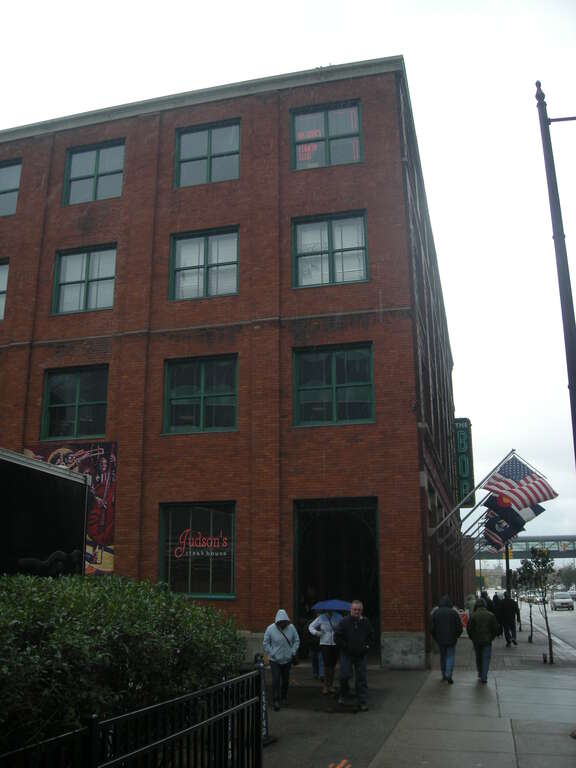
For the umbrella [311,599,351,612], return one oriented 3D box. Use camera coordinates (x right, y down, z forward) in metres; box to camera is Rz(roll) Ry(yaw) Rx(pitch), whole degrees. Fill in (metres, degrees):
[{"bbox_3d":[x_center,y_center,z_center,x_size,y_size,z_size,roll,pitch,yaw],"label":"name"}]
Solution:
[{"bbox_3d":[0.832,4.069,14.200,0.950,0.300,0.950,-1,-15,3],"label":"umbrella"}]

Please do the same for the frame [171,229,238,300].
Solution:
[{"bbox_3d":[-2.414,-3.469,22.679,2.099,2.075,0.180,-4,-15,13],"label":"frame"}]

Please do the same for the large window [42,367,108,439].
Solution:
[{"bbox_3d":[-5.967,0.548,21.806,2.060,2.080,0.200,-4,-16,14],"label":"large window"}]

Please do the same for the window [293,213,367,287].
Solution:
[{"bbox_3d":[1.118,-3.623,20.916,2.060,2.080,0.200,-4,-16,14],"label":"window"}]

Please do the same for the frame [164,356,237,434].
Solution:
[{"bbox_3d":[-2.346,0.308,20.822,2.060,2.080,0.200,-4,-16,14],"label":"frame"}]

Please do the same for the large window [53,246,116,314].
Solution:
[{"bbox_3d":[-5.973,-3.038,22.792,2.060,2.080,0.200,-4,-16,14],"label":"large window"}]

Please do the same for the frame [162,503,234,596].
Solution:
[{"bbox_3d":[-2.367,4.418,20.585,2.117,2.468,0.180,-4,-15,13],"label":"frame"}]

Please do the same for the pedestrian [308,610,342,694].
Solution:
[{"bbox_3d":[0.728,4.922,14.539,0.620,1.617,0.420,-1,-15,5],"label":"pedestrian"}]

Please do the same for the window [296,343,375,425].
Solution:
[{"bbox_3d":[1.245,0.048,20.816,2.138,2.181,0.180,-4,-15,13],"label":"window"}]

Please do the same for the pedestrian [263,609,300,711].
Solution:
[{"bbox_3d":[-0.099,4.501,12.779,0.600,1.534,0.420,-1,-15,2],"label":"pedestrian"}]

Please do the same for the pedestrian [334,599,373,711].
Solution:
[{"bbox_3d":[1.038,4.285,12.300,0.600,1.720,0.500,-2,-15,9],"label":"pedestrian"}]

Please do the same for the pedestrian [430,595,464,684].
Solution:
[{"bbox_3d":[3.246,5.275,16.133,0.640,1.740,0.420,-4,-15,13],"label":"pedestrian"}]

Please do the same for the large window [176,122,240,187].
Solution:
[{"bbox_3d":[-2.333,-6.764,22.787,2.060,2.080,0.200,-4,-16,14],"label":"large window"}]

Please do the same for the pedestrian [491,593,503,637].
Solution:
[{"bbox_3d":[8.441,9.347,31.510,0.550,1.712,0.420,-4,-15,13],"label":"pedestrian"}]

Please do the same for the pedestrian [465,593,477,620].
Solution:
[{"bbox_3d":[7.174,9.129,30.575,0.550,1.661,0.420,-4,-15,13],"label":"pedestrian"}]

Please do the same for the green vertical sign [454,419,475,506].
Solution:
[{"bbox_3d":[9.159,4.073,40.292,0.950,4.600,0.400,-4,-15,14],"label":"green vertical sign"}]

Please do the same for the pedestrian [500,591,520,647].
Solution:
[{"bbox_3d":[6.963,7.339,24.300,0.620,1.730,0.650,-5,-16,16],"label":"pedestrian"}]

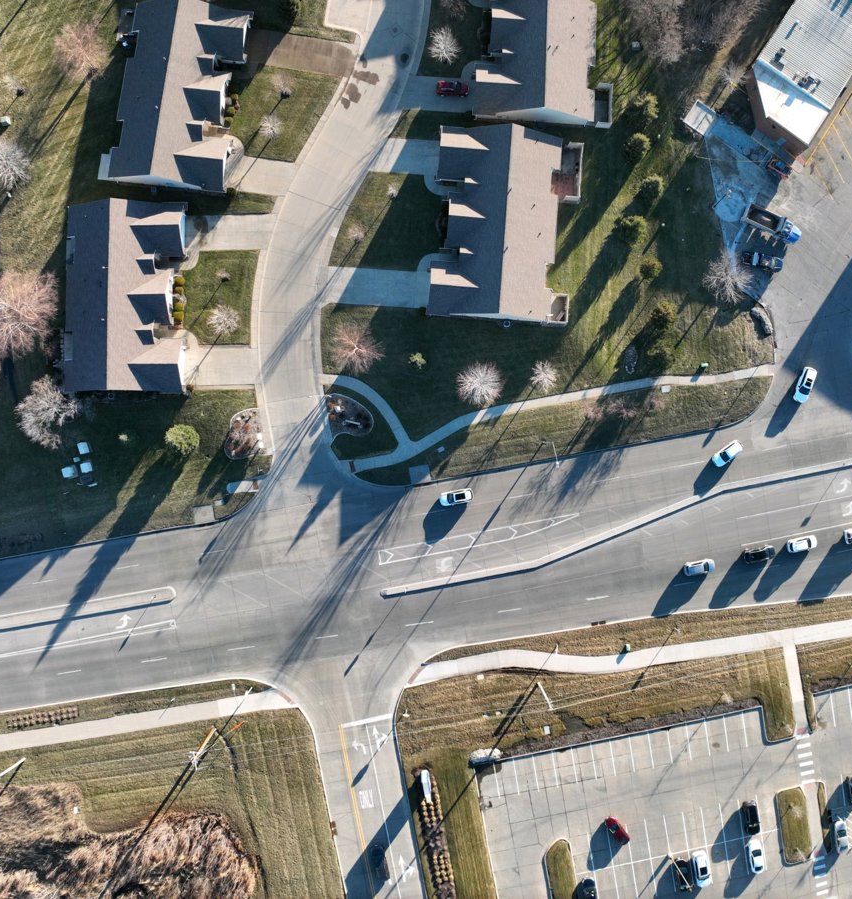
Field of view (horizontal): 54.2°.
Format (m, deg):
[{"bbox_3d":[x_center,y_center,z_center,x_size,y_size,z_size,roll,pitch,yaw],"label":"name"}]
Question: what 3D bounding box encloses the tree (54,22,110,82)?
[{"bbox_3d":[-44.790,-51.890,109.250,6.900,8.500,6.900,0,90,0],"label":"tree"}]

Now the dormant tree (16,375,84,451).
[{"bbox_3d":[-49.110,-4.730,109.350,8.200,8.300,9.200,0,90,0],"label":"dormant tree"}]

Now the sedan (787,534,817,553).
[{"bbox_3d":[51.050,12.880,112.770,4.650,1.470,1.830,-13,90,0],"label":"sedan"}]

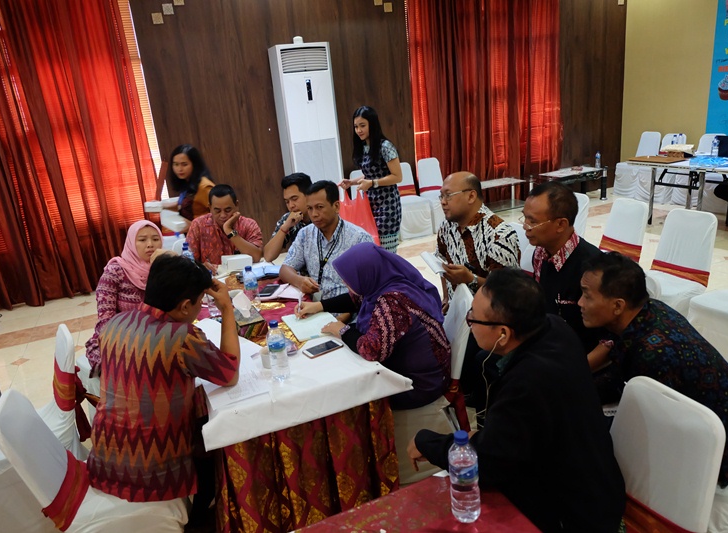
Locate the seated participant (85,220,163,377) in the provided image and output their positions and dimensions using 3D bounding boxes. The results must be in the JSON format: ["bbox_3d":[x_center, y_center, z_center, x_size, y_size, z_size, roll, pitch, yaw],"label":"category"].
[{"bbox_3d":[-1.093,0.367,2.848,0.630,1.200,0.490,1,18,22],"label":"seated participant"}]

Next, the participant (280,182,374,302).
[{"bbox_3d":[-0.220,0.126,3.277,0.560,1.250,0.720,-2,17,14],"label":"participant"}]

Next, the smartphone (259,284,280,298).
[{"bbox_3d":[-0.507,0.127,2.852,0.080,0.010,0.160,-2,17,13],"label":"smartphone"}]

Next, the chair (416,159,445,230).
[{"bbox_3d":[1.000,-0.945,7.082,0.440,0.900,0.520,-12,18,-18],"label":"chair"}]

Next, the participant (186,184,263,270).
[{"bbox_3d":[-0.892,0.050,3.810,0.540,1.270,0.720,-9,17,-9],"label":"participant"}]

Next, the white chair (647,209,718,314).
[{"bbox_3d":[1.873,0.121,3.350,0.540,0.890,0.450,-13,19,-20],"label":"white chair"}]

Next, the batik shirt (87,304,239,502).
[{"bbox_3d":[-0.699,0.432,1.847,0.470,0.630,0.380,-4,17,7],"label":"batik shirt"}]

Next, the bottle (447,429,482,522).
[{"bbox_3d":[0.242,0.499,1.276,0.068,0.230,0.068,-5,17,2],"label":"bottle"}]

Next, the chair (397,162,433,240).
[{"bbox_3d":[0.554,-0.854,6.930,0.440,0.900,0.520,-12,18,-18],"label":"chair"}]

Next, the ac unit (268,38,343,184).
[{"bbox_3d":[-0.624,-1.434,6.182,0.600,2.100,0.370,-13,18,-21],"label":"ac unit"}]

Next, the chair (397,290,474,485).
[{"bbox_3d":[0.189,0.541,2.397,0.510,0.900,0.440,-10,17,-14],"label":"chair"}]

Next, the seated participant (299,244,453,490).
[{"bbox_3d":[0.081,0.443,2.378,0.680,1.130,0.560,-6,17,-1],"label":"seated participant"}]

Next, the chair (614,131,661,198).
[{"bbox_3d":[4.023,-1.504,7.781,0.540,0.890,0.450,-13,19,-20],"label":"chair"}]

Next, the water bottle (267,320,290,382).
[{"bbox_3d":[-0.326,0.306,1.978,0.066,0.235,0.066,-5,17,2],"label":"water bottle"}]

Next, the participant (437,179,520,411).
[{"bbox_3d":[0.670,0.081,3.239,0.520,1.270,0.750,5,20,31],"label":"participant"}]

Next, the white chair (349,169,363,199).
[{"bbox_3d":[0.145,-0.737,6.602,0.450,0.900,0.520,-13,18,-21],"label":"white chair"}]

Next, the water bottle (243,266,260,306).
[{"bbox_3d":[-0.572,0.112,2.740,0.067,0.228,0.067,-13,19,-20],"label":"water bottle"}]

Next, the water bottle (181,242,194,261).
[{"bbox_3d":[-1.085,-0.010,3.320,0.067,0.228,0.067,-13,19,-20],"label":"water bottle"}]

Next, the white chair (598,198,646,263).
[{"bbox_3d":[1.711,-0.008,3.812,0.540,0.890,0.450,-11,18,-16],"label":"white chair"}]

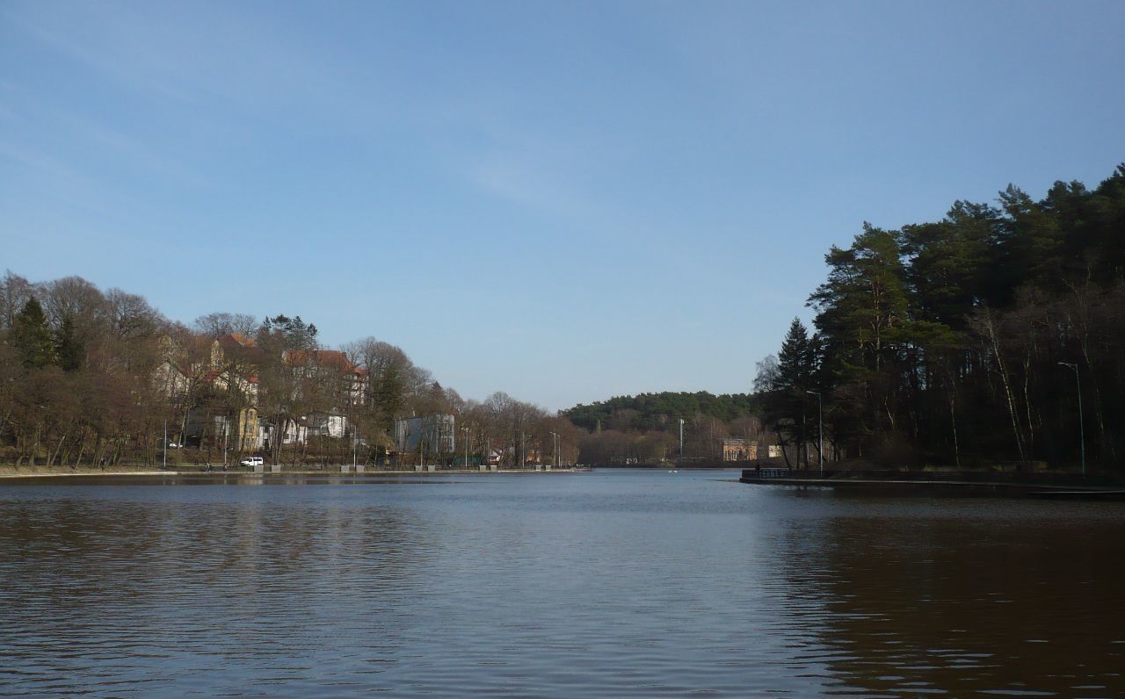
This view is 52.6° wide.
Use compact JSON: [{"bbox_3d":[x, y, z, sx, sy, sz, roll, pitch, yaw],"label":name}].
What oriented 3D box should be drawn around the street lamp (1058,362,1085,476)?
[{"bbox_3d":[39.836,5.542,88.774,1.690,9.100,0.300,2,-6,-18],"label":"street lamp"}]

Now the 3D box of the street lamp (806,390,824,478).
[{"bbox_3d":[26.552,8.871,119.594,1.690,9.100,0.300,2,-6,-21],"label":"street lamp"}]

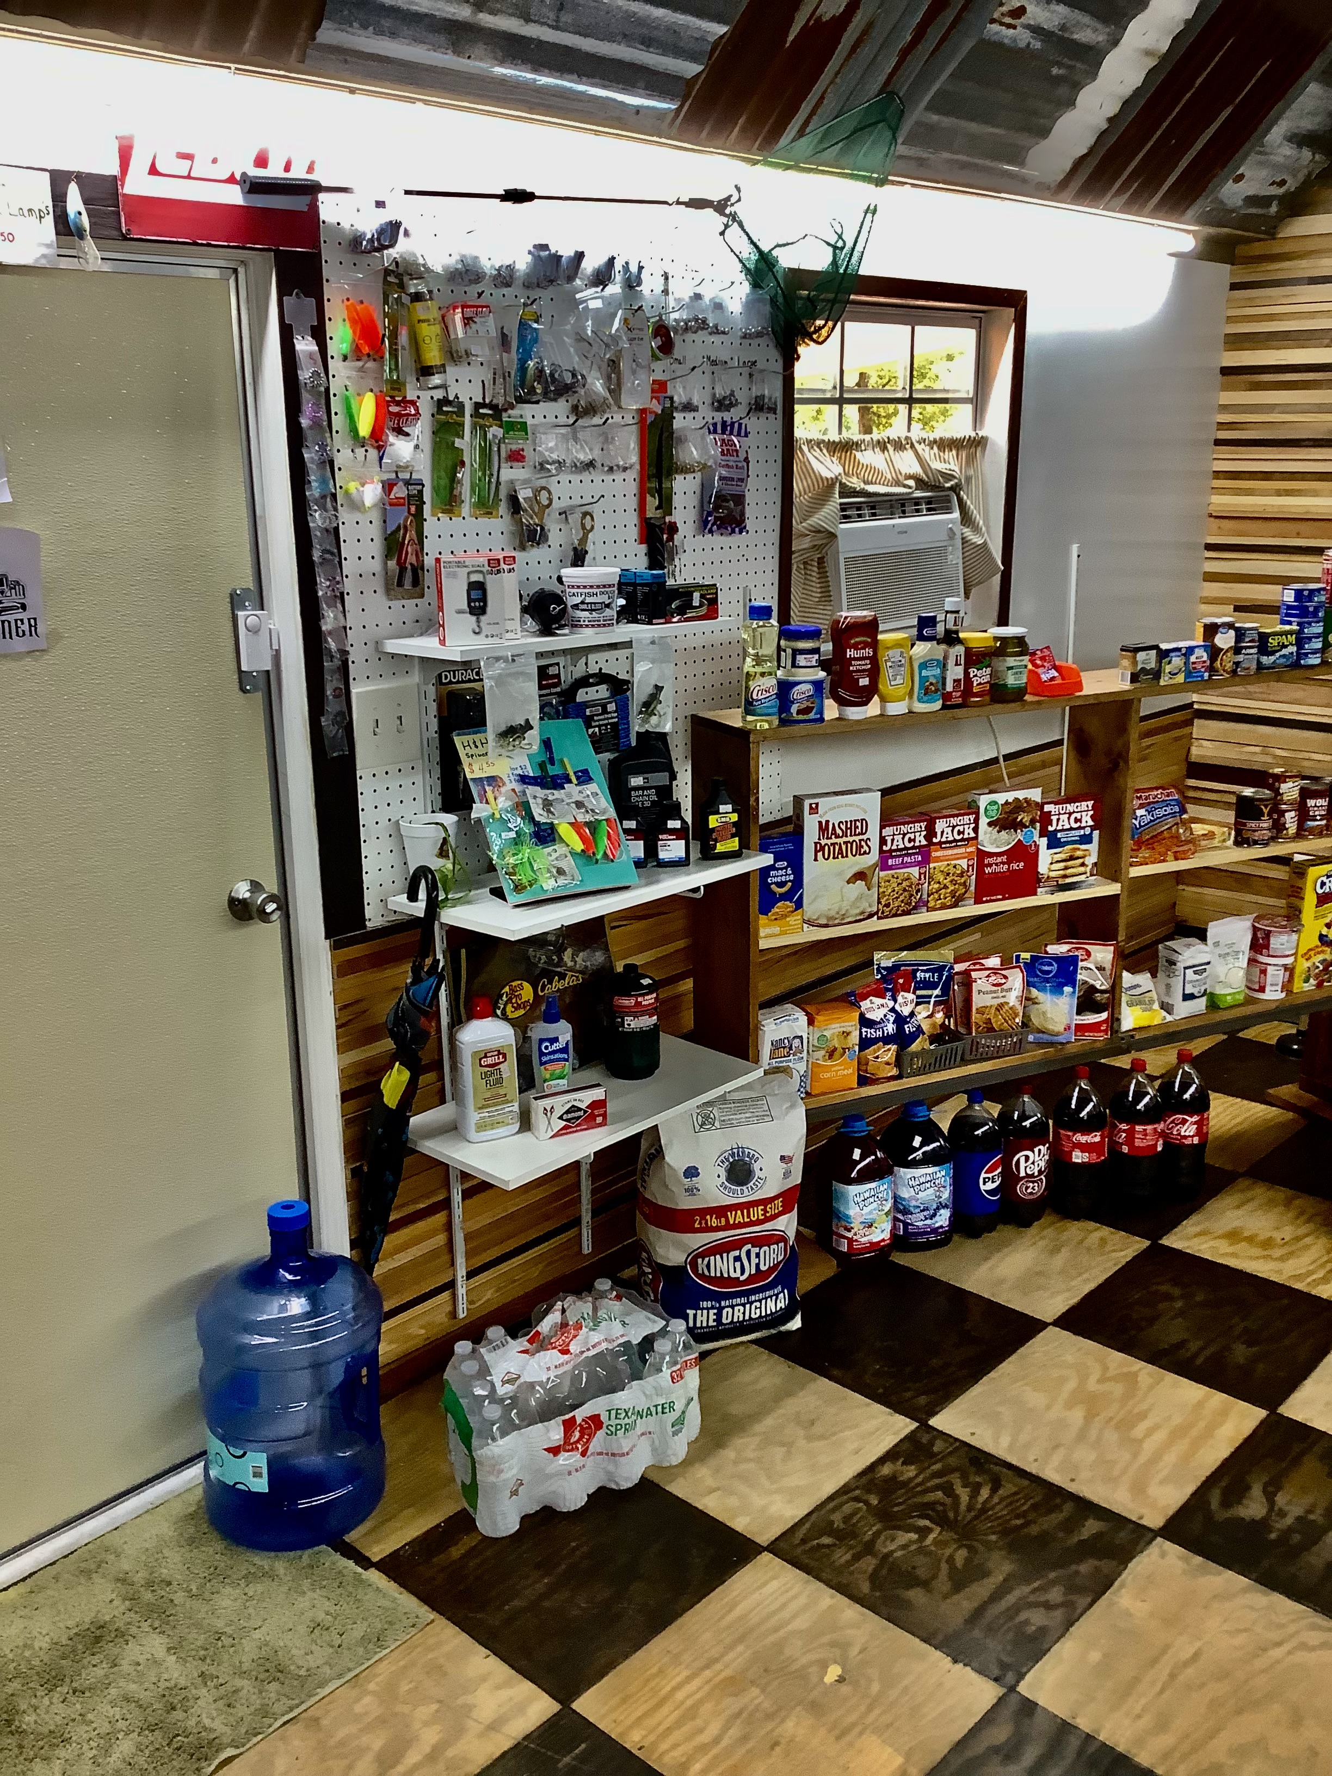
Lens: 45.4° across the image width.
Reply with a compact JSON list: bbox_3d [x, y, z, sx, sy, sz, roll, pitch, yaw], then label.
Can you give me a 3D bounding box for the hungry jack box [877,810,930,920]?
[{"bbox_3d":[0.434,-0.041,2.979,0.113,0.185,0.045,-9,18,-26],"label":"hungry jack box"}]

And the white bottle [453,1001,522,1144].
[{"bbox_3d":[-0.285,0.281,2.546,0.098,0.232,0.063,-8,17,-24],"label":"white bottle"}]

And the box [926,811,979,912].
[{"bbox_3d":[0.544,-0.056,3.068,0.112,0.187,0.043,-8,17,-23],"label":"box"}]

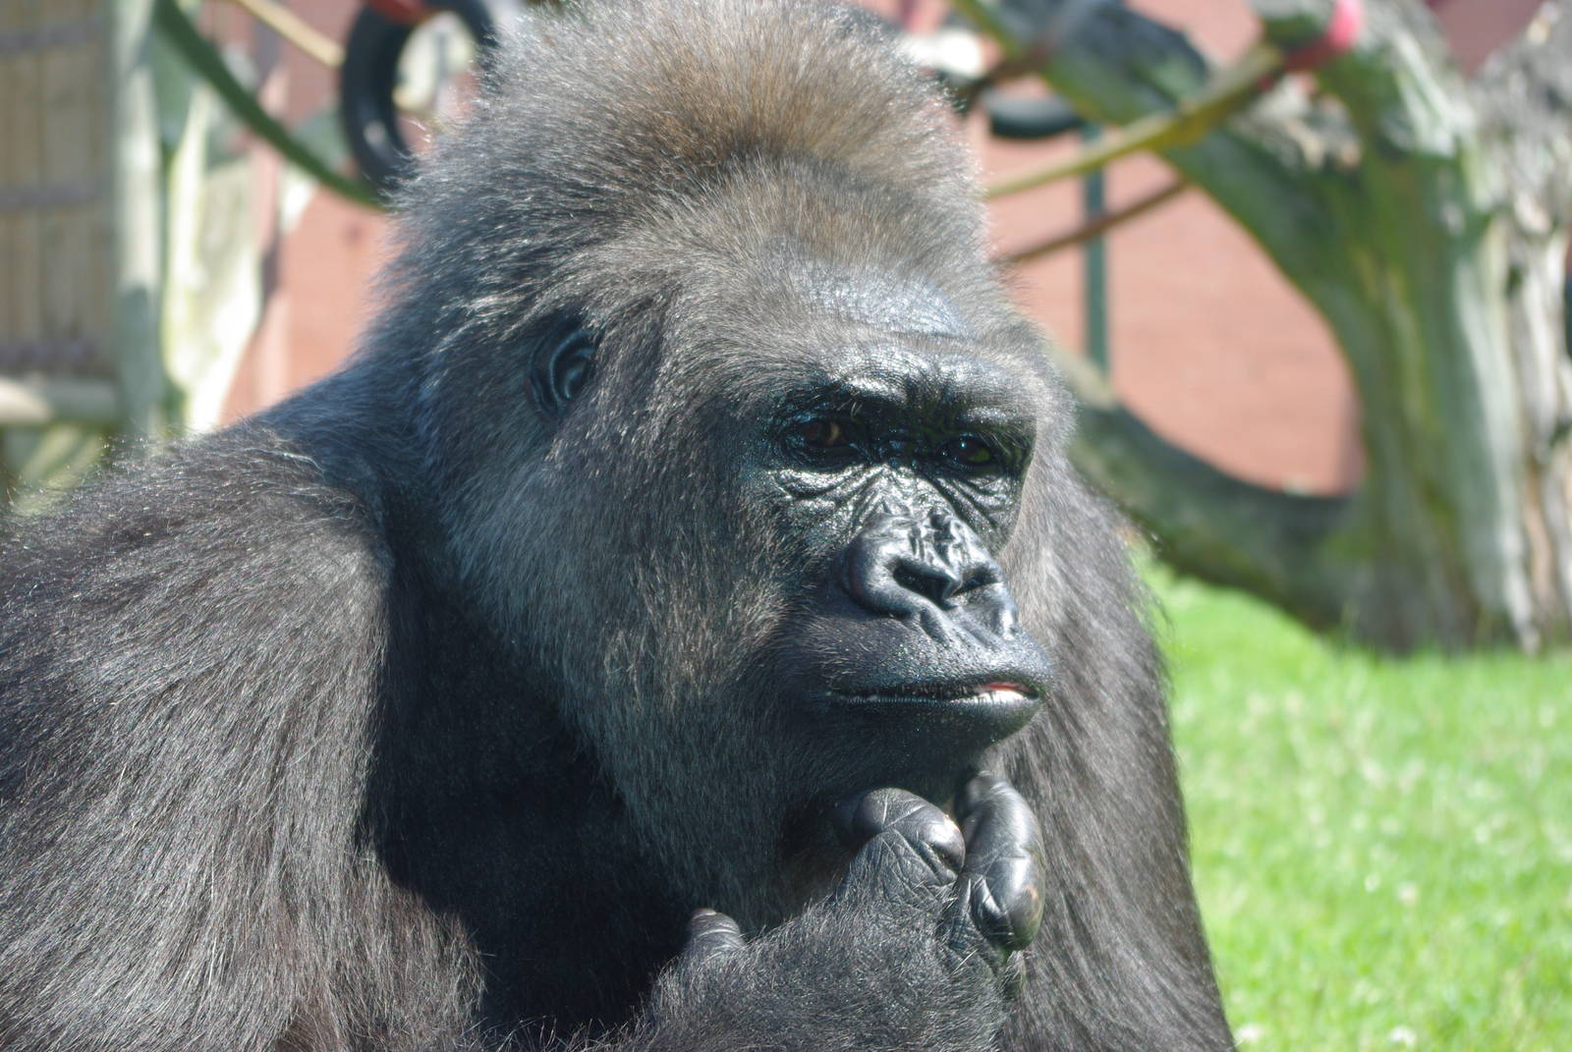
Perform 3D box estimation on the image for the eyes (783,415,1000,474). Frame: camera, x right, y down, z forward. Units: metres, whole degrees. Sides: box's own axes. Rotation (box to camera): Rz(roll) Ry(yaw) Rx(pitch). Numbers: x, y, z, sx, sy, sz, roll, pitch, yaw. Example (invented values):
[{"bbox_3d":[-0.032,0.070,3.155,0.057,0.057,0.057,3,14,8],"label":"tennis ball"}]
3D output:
[{"bbox_3d":[0.045,-0.035,1.500,0.094,0.021,0.031,6,6,-35],"label":"eyes"}]

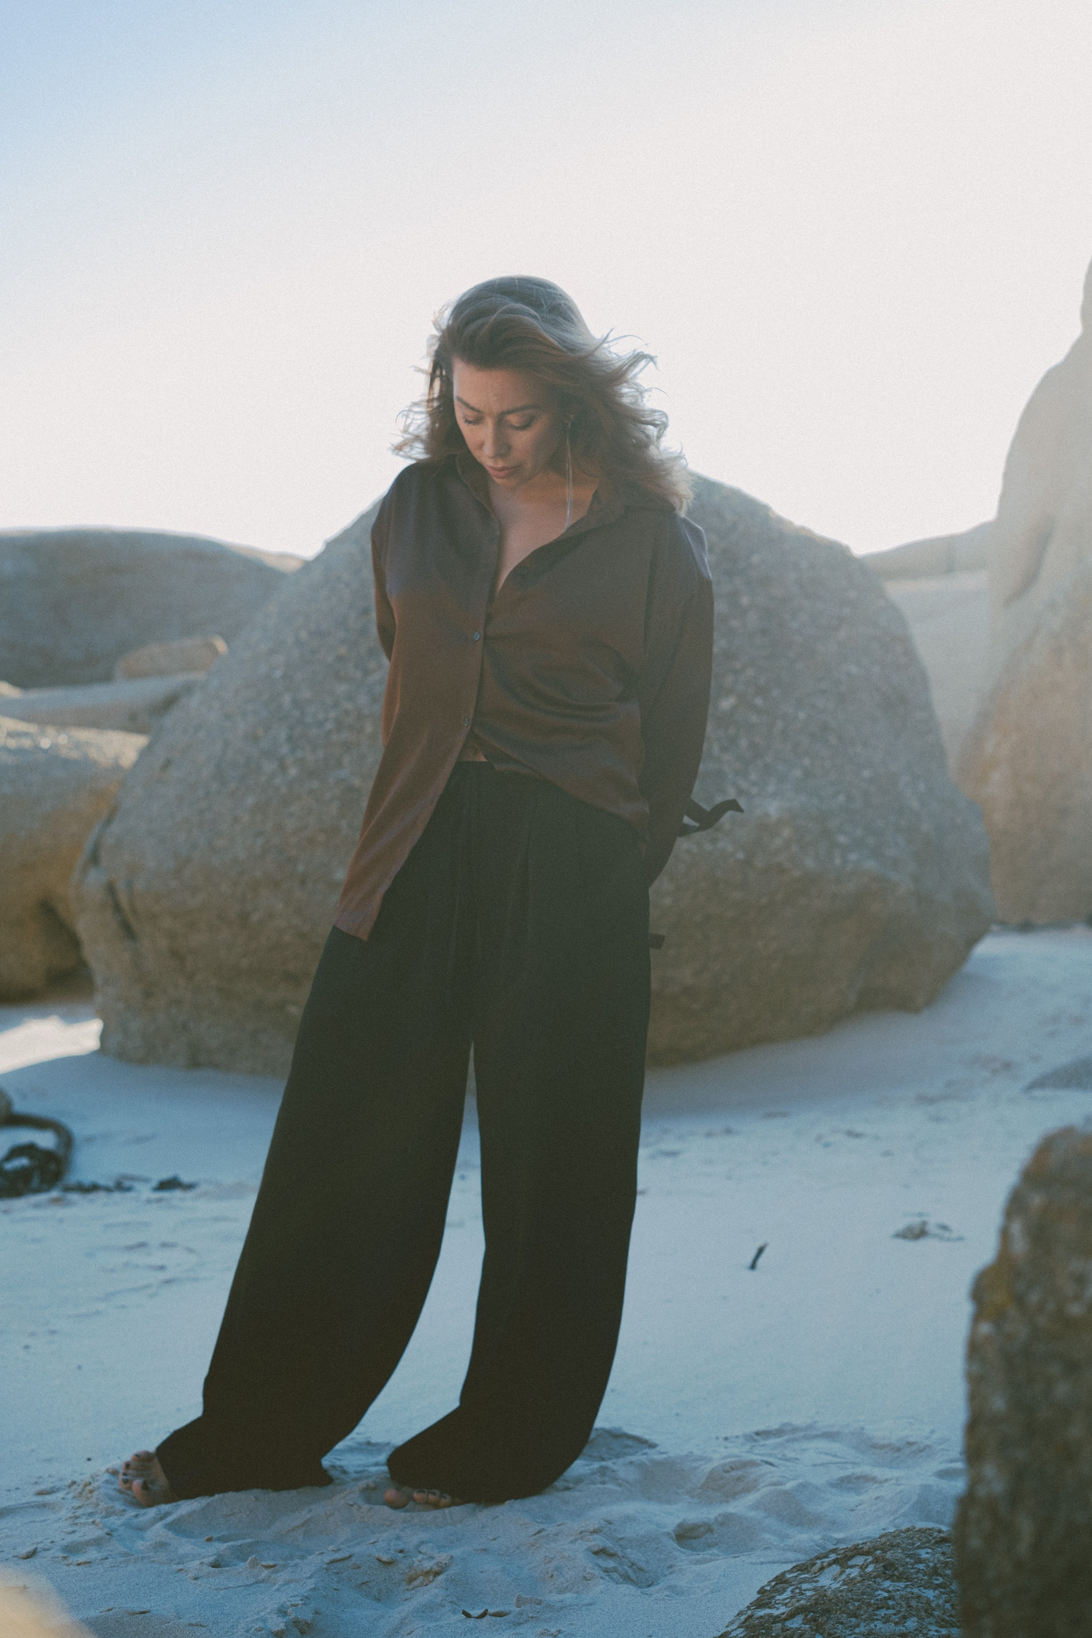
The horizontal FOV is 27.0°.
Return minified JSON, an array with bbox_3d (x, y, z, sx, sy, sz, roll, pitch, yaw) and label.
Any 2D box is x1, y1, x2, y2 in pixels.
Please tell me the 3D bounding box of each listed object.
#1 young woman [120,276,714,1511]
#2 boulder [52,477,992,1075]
[{"bbox_3d":[-0.150,0.098,3.009,0.680,1.600,0.480,2,5,24],"label":"young woman"},{"bbox_3d":[-0.030,-0.211,6.455,2.600,1.600,2.000,-1,5,-10],"label":"boulder"}]

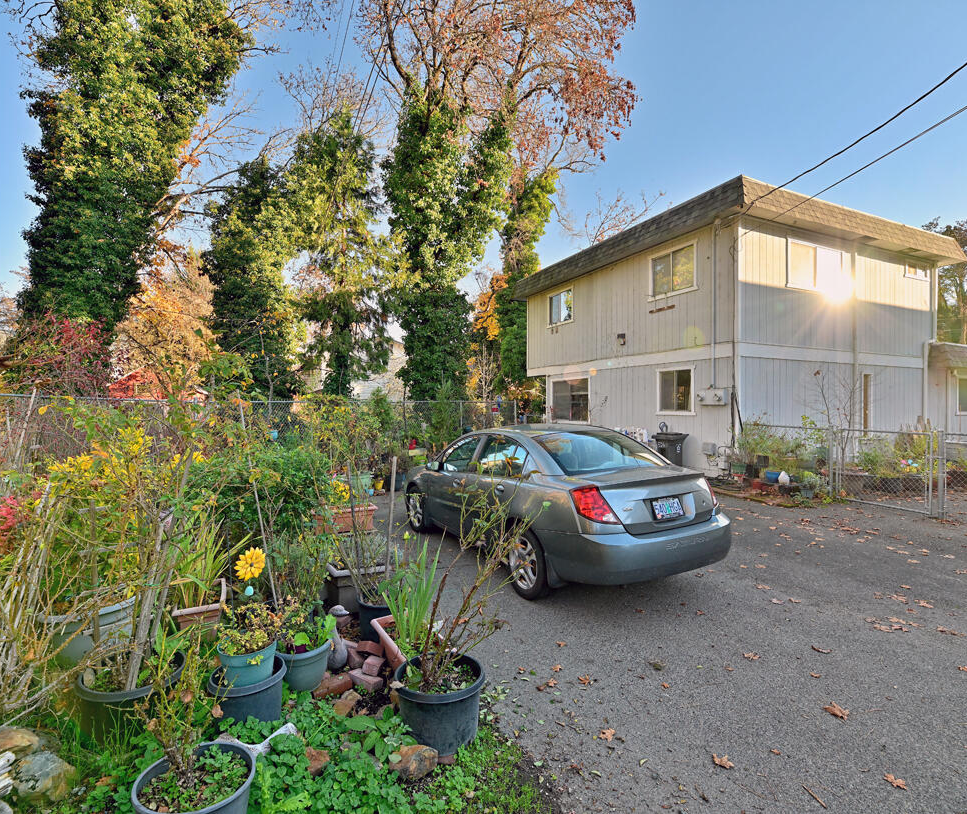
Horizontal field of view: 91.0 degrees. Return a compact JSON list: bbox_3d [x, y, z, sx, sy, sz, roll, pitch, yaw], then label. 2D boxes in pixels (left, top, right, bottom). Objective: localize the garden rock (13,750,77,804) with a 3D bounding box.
[{"bbox_3d":[-1.760,1.466,1.905,0.200,0.150,0.180,0,0,-43],"label":"garden rock"}]

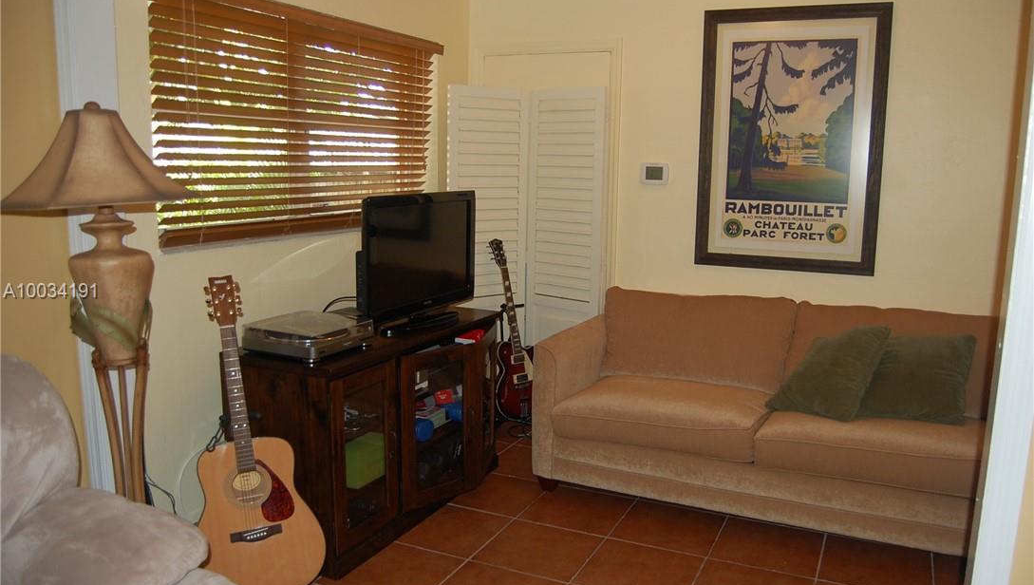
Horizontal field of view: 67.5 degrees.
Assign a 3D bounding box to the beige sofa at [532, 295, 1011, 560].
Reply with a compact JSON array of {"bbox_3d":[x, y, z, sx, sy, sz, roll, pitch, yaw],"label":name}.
[{"bbox_3d":[1.129,0.491,3.437,1.935,0.840,0.900,5,11,24],"label":"beige sofa"}]

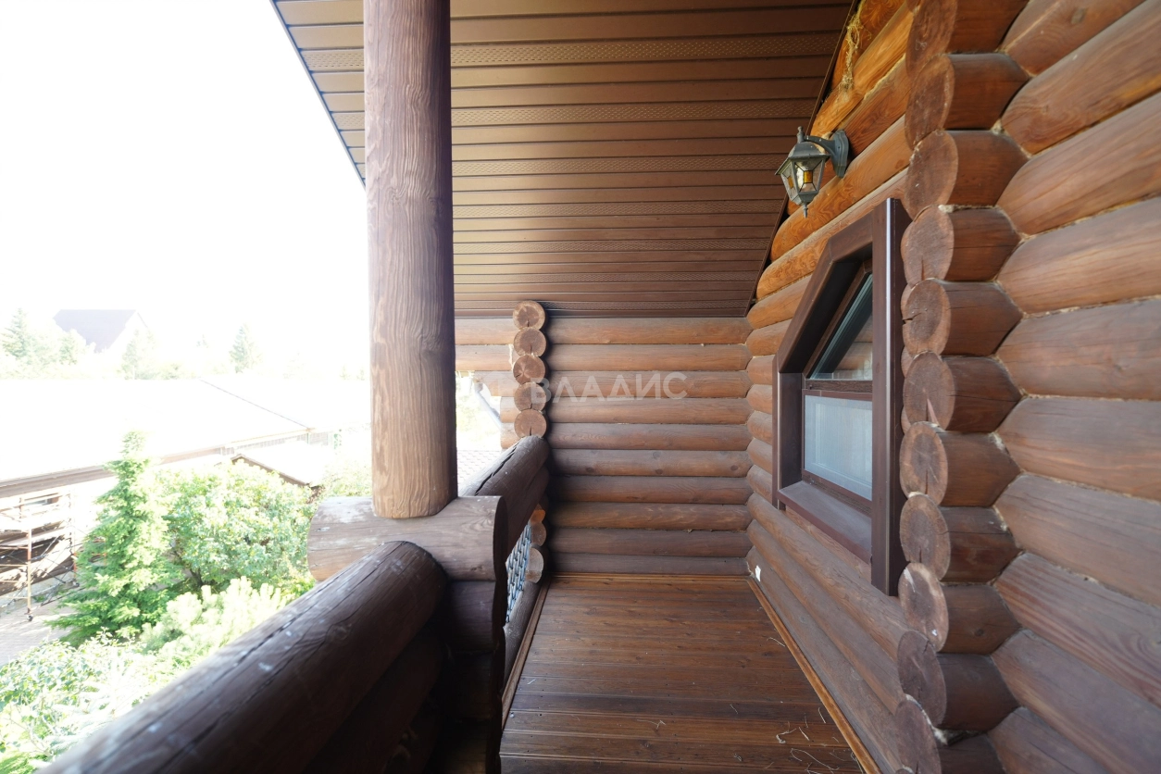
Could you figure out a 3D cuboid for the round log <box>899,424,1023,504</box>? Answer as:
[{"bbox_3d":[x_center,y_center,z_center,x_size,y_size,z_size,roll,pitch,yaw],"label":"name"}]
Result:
[{"bbox_3d":[1.103,0.232,1.511,0.192,0.242,0.242,0,1,3],"label":"round log"}]

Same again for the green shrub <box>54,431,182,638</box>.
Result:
[{"bbox_3d":[-8.309,2.551,9.251,1.750,3.490,1.750,-1,1,-42],"label":"green shrub"}]

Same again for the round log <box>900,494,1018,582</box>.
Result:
[{"bbox_3d":[1.103,0.443,1.510,0.192,0.242,0.242,0,1,3],"label":"round log"}]

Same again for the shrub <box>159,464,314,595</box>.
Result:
[{"bbox_3d":[-7.346,2.975,11.005,2.600,2.570,2.600,-1,1,-34],"label":"shrub"}]

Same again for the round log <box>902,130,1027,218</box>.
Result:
[{"bbox_3d":[1.104,-0.604,1.488,0.192,0.242,0.242,0,1,3],"label":"round log"}]

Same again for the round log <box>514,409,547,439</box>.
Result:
[{"bbox_3d":[-0.379,0.297,4.069,0.247,0.247,0.178,0,1,3],"label":"round log"}]

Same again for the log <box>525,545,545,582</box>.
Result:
[{"bbox_3d":[-0.403,1.341,4.017,0.247,0.247,0.324,0,1,3],"label":"log"}]

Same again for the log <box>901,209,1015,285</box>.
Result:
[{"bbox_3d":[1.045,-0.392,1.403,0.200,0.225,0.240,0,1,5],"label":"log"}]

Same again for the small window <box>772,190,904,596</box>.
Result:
[{"bbox_3d":[1.225,0.026,2.505,0.160,1.390,1.430,0,1,5],"label":"small window"}]

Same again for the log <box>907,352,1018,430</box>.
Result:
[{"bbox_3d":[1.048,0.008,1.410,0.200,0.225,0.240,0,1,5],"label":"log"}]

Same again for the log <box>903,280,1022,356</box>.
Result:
[{"bbox_3d":[1.104,-0.190,1.501,0.192,0.242,0.242,0,1,3],"label":"log"}]

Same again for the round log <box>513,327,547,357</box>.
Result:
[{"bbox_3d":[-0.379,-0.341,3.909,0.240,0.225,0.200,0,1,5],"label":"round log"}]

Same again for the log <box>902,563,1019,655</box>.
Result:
[{"bbox_3d":[1.102,0.645,1.515,0.192,0.242,0.242,0,1,3],"label":"log"}]

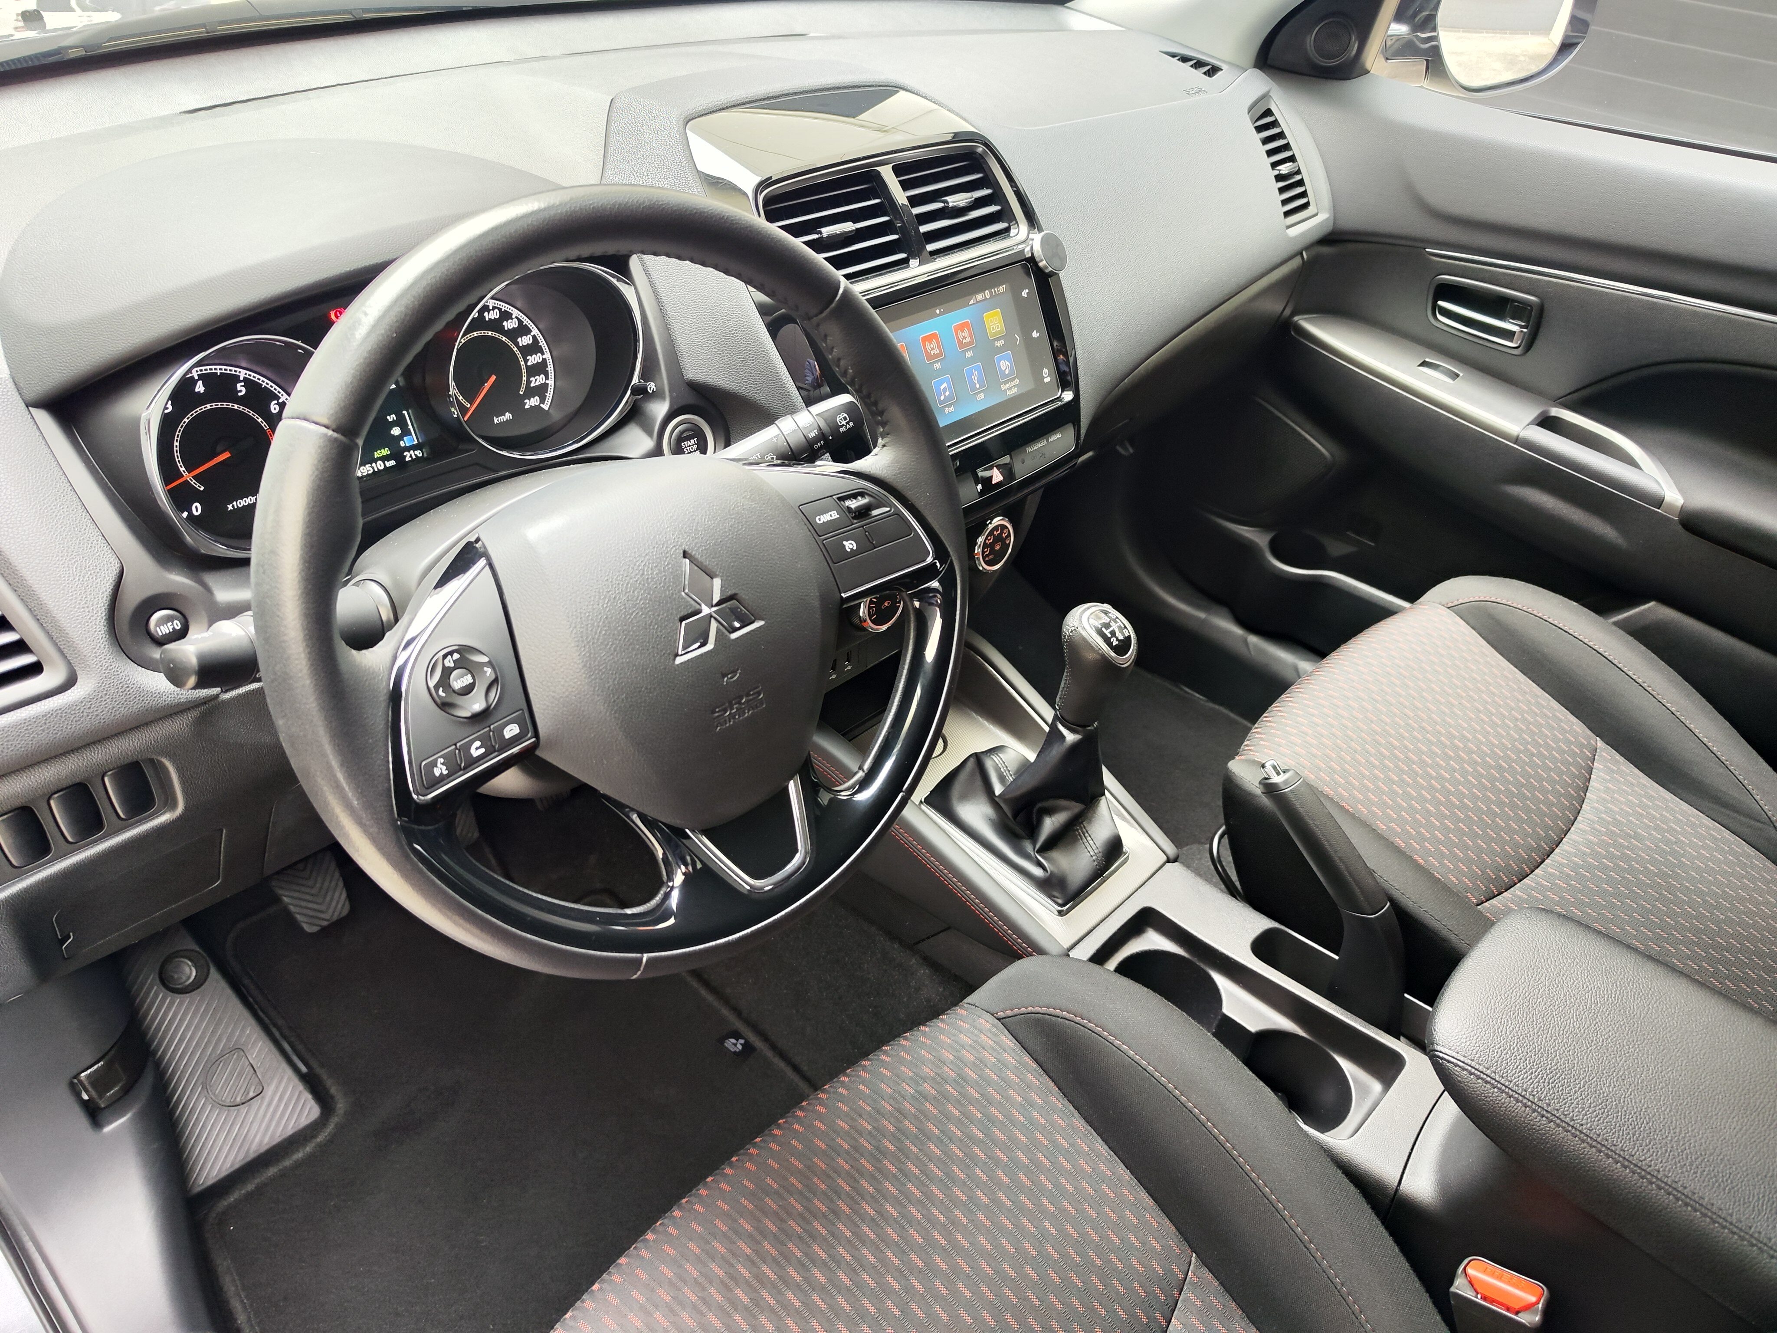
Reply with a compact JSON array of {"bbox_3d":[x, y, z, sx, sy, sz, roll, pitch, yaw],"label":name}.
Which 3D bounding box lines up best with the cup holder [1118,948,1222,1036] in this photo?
[{"bbox_3d":[0.214,0.275,0.926,0.087,0.060,0.087,0,34,0],"label":"cup holder"}]

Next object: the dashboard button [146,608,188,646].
[{"bbox_3d":[-0.373,-0.020,0.610,0.010,0.020,0.020,16,35,43],"label":"dashboard button"}]

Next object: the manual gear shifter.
[{"bbox_3d":[0.124,0.048,0.959,0.172,0.265,0.097,28,43,35],"label":"manual gear shifter"}]

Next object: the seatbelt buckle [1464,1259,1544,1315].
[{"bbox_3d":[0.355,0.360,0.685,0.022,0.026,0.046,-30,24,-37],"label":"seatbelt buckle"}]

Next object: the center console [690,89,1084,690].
[{"bbox_3d":[0.001,-0.193,0.931,0.165,0.440,0.258,18,37,42],"label":"center console"}]

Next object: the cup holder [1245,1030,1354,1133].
[{"bbox_3d":[0.285,0.320,0.858,0.088,0.060,0.088,0,34,0],"label":"cup holder"}]

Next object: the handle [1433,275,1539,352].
[{"bbox_3d":[0.631,-0.369,1.247,0.110,0.064,0.030,28,43,35],"label":"handle"}]

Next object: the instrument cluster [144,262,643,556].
[{"bbox_3d":[-0.271,-0.157,0.688,0.060,0.122,0.287,23,40,39],"label":"instrument cluster"}]

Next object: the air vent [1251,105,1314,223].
[{"bbox_3d":[0.416,-0.535,1.264,0.057,0.113,0.028,-30,14,-37],"label":"air vent"}]

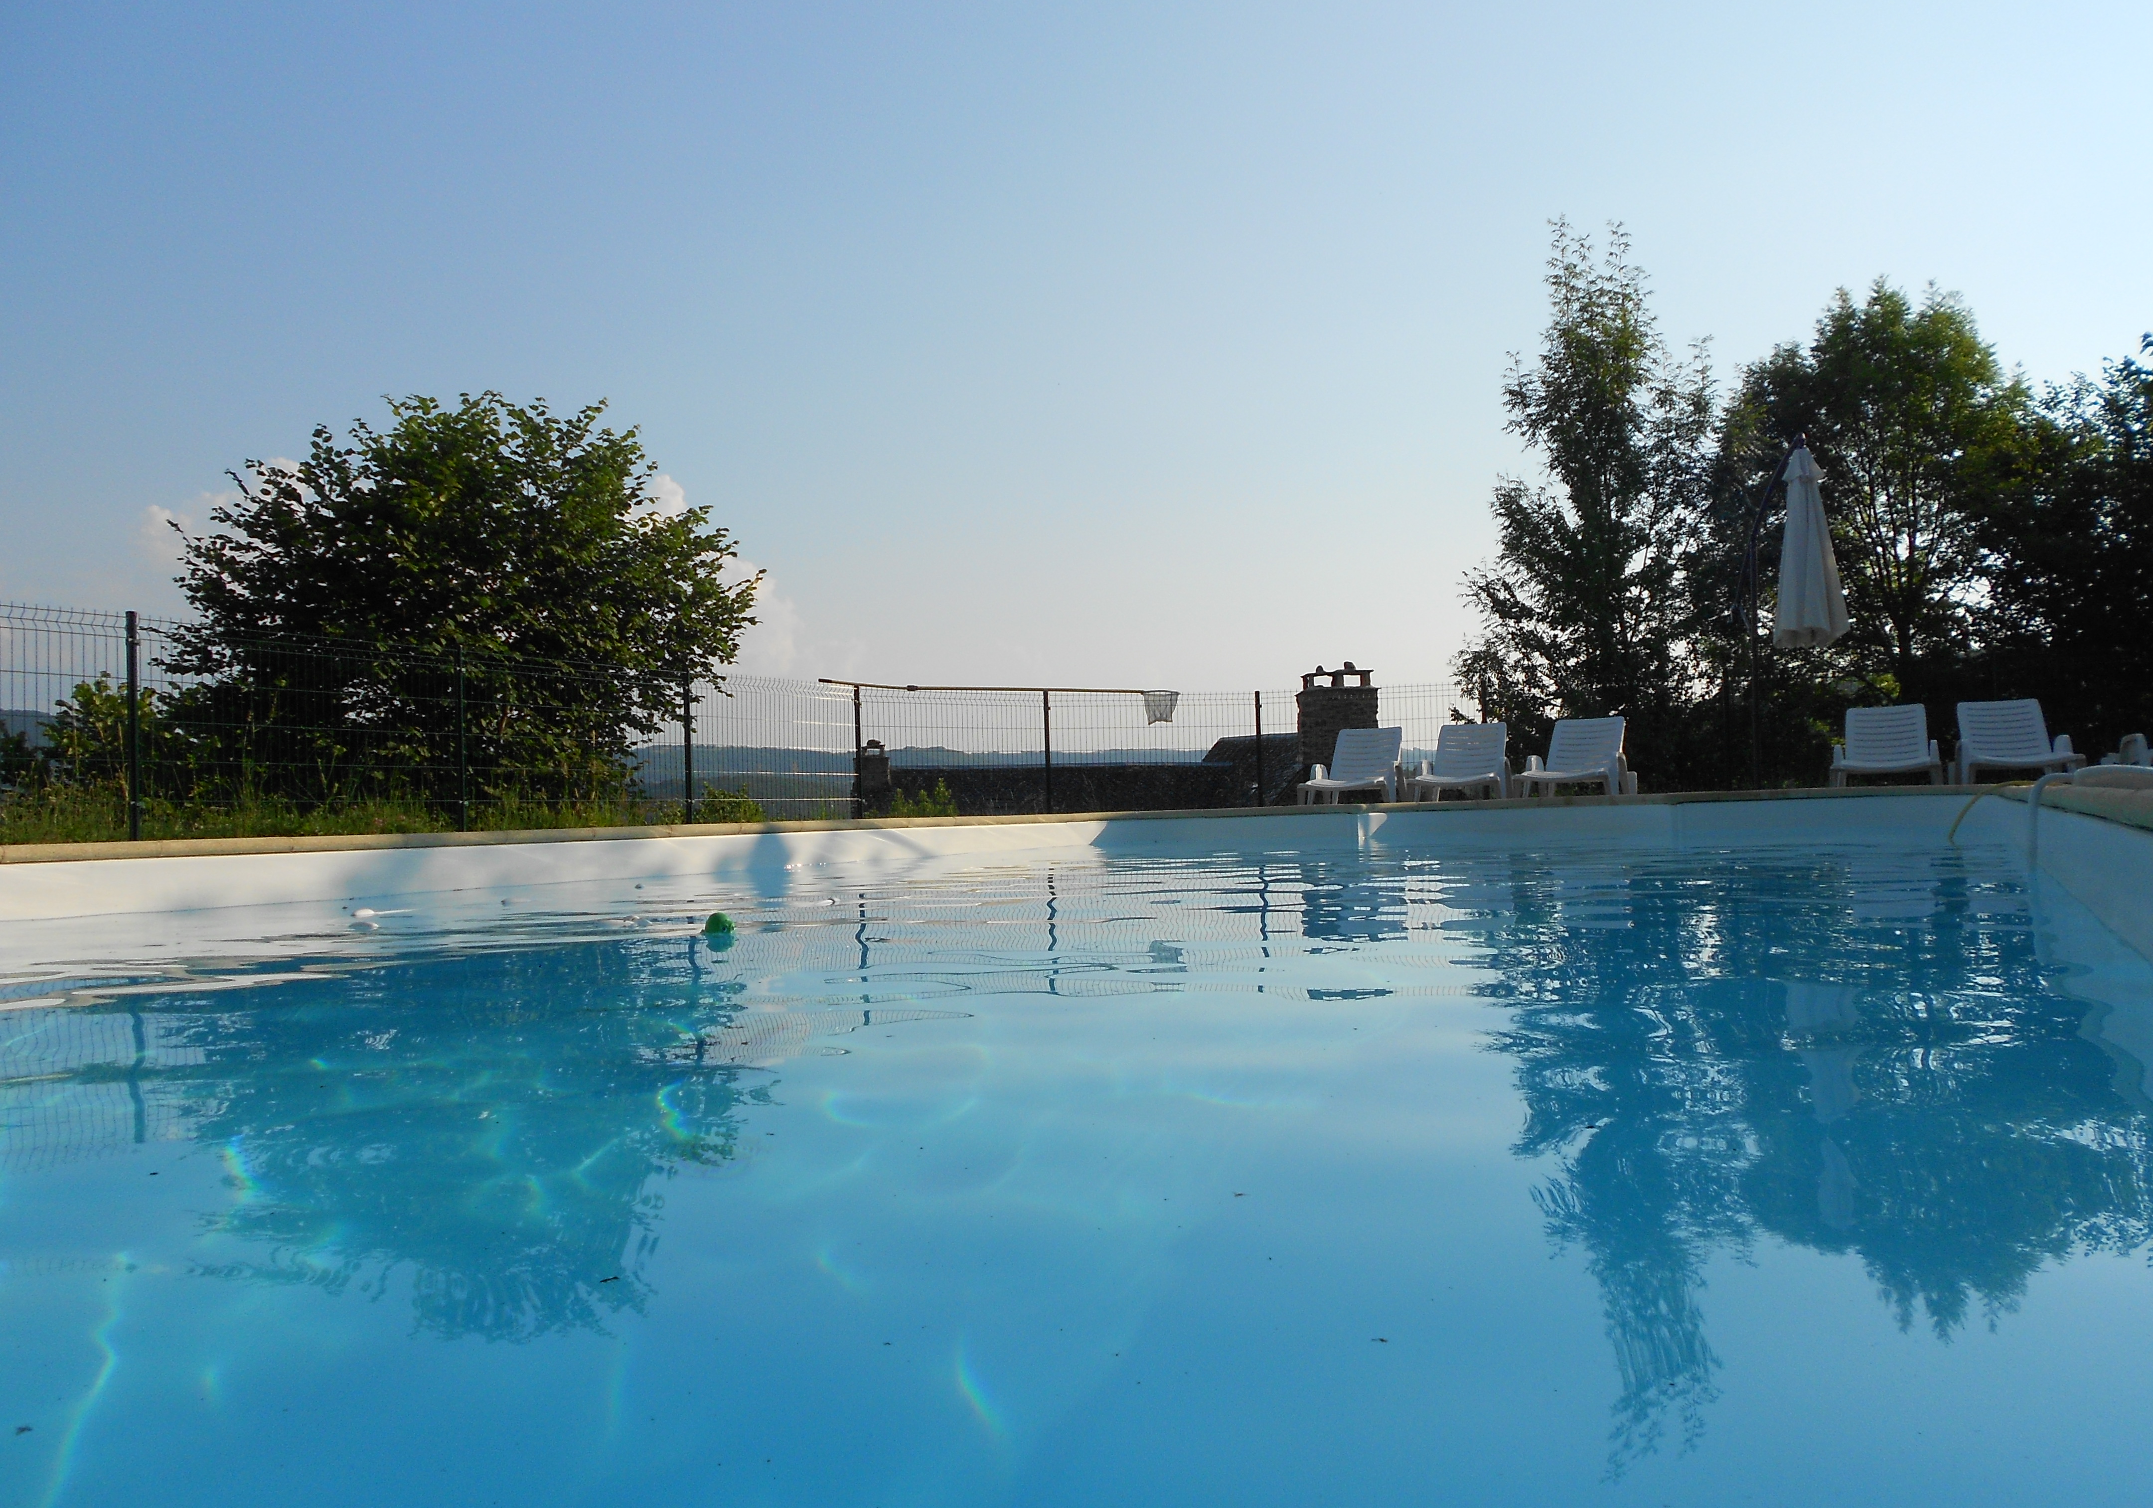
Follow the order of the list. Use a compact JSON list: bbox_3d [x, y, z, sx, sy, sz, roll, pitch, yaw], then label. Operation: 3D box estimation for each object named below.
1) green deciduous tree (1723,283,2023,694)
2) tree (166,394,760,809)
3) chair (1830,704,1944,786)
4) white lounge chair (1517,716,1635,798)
[{"bbox_3d":[10.097,-2.804,20.500,3.600,6.354,3.500,-3,-2,26],"label":"green deciduous tree"},{"bbox_3d":[-5.885,-1.419,15.500,5.400,4.079,5.200,-1,-2,-21],"label":"tree"},{"bbox_3d":[5.920,-0.009,11.820,0.700,0.760,1.700,-3,-2,25],"label":"chair"},{"bbox_3d":[3.760,0.073,12.180,0.700,0.760,1.700,-3,-2,24],"label":"white lounge chair"}]

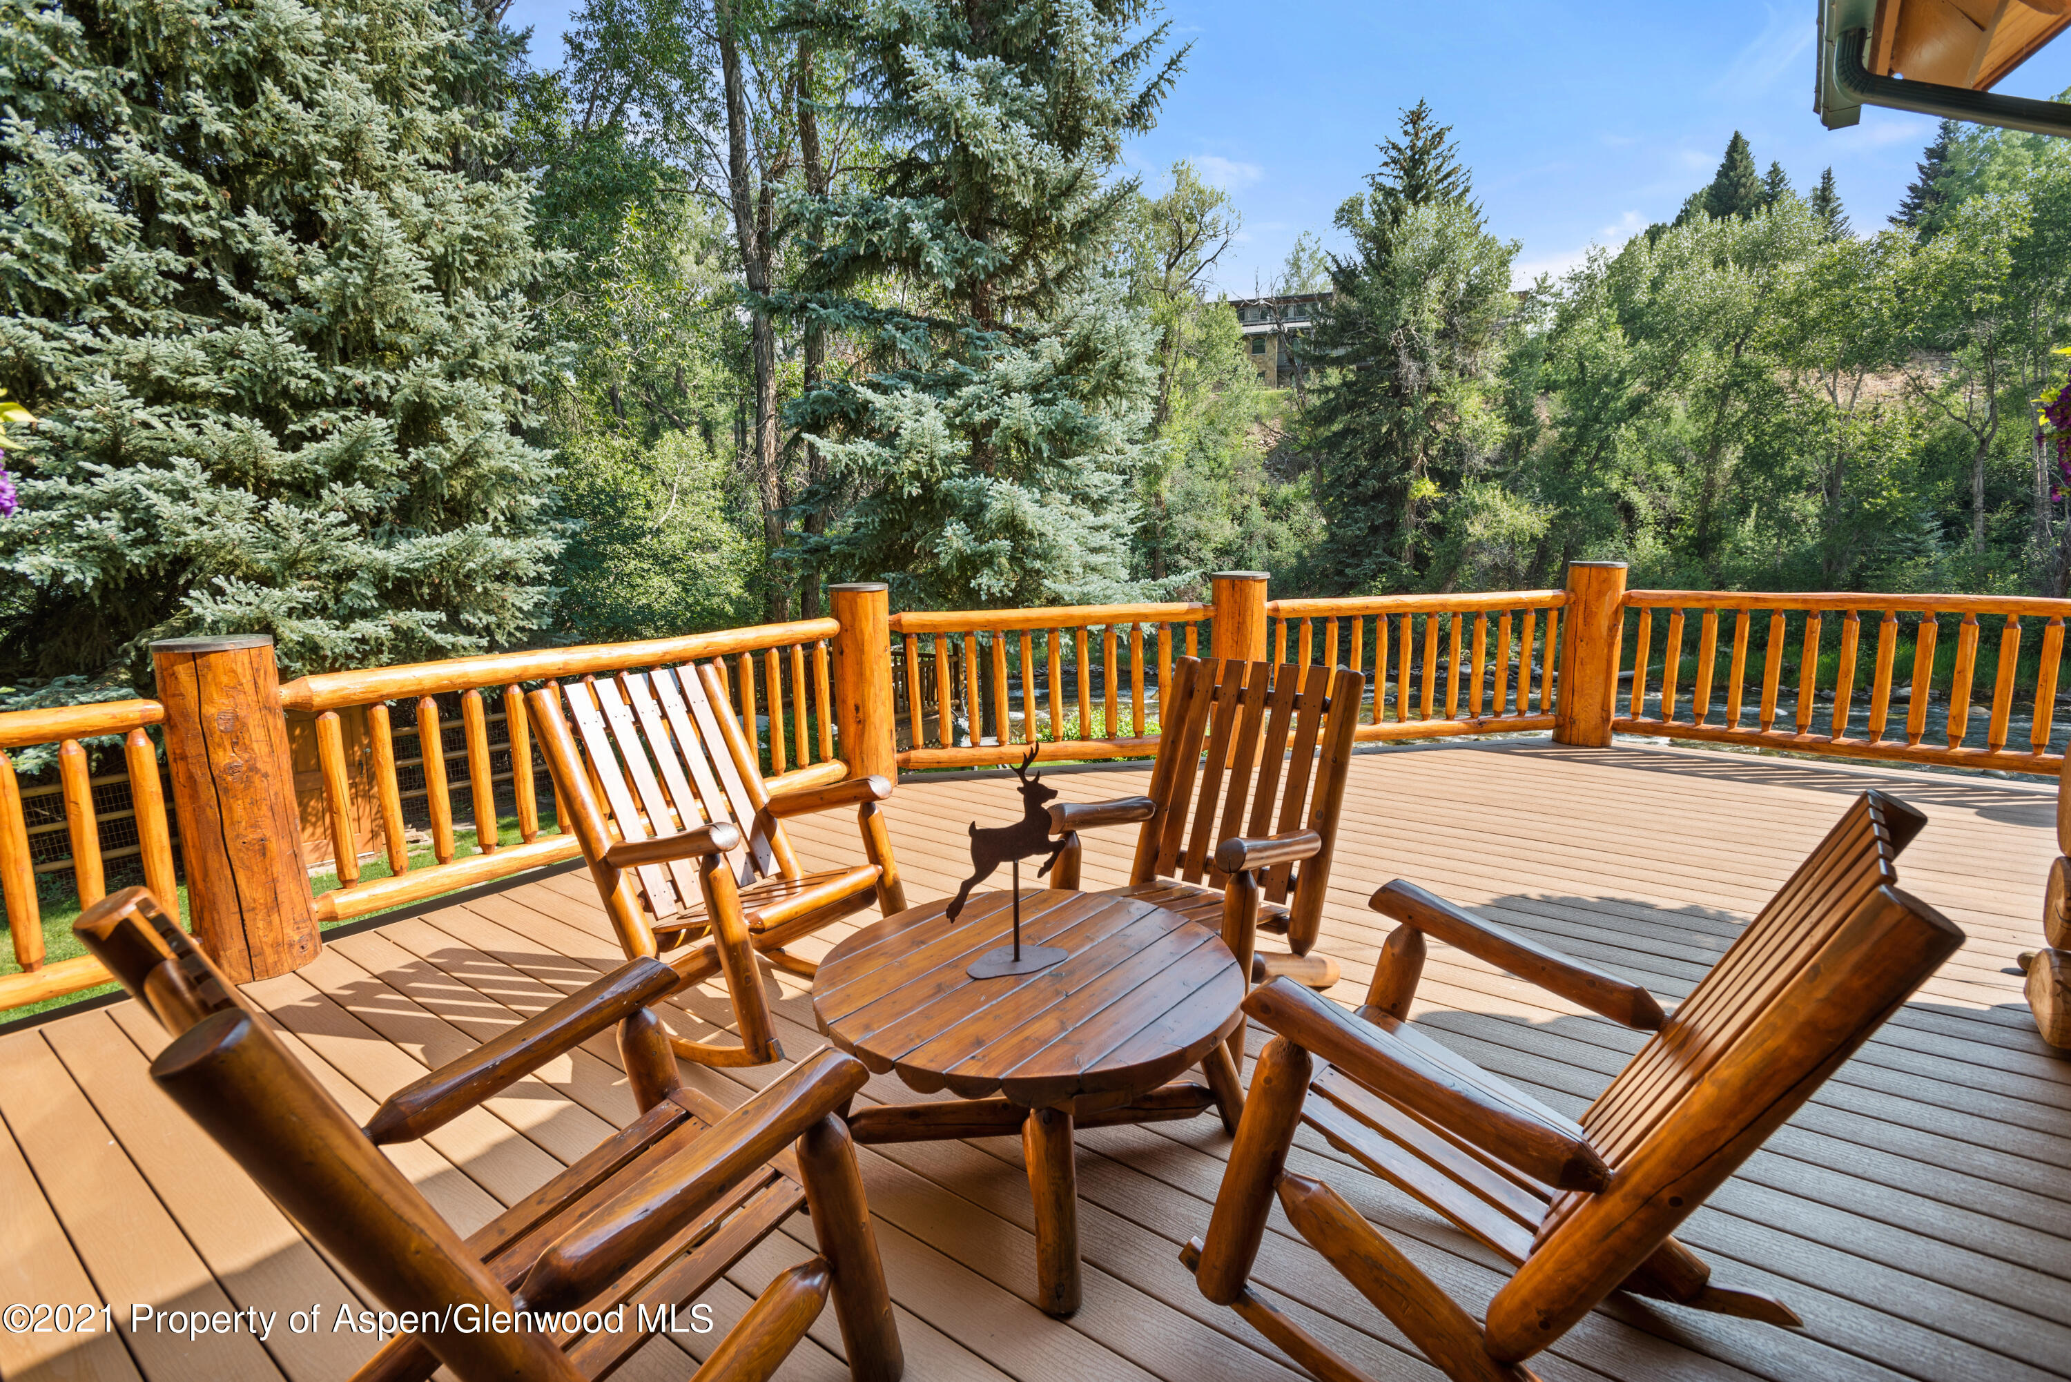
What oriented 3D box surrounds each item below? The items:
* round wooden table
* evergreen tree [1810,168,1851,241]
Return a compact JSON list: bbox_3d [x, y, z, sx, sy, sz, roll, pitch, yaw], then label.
[{"bbox_3d":[-0.009,0.789,2.329,0.920,0.425,0.920,-1,9,0],"label":"round wooden table"},{"bbox_3d":[45.050,-24.356,62.902,4.000,11.000,4.000,5,11,34],"label":"evergreen tree"}]

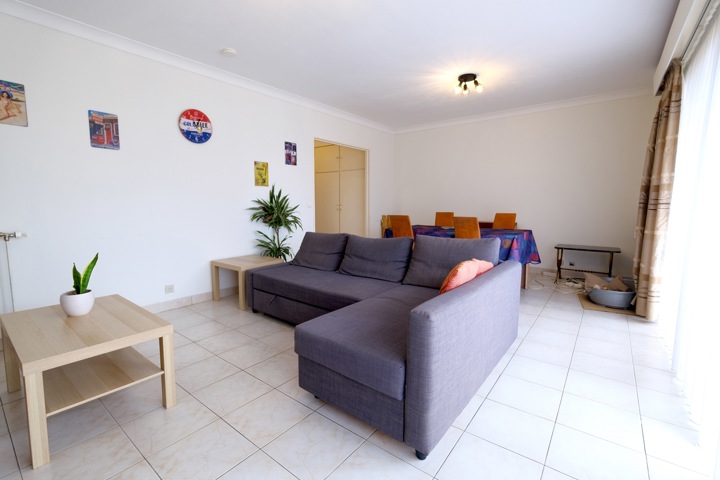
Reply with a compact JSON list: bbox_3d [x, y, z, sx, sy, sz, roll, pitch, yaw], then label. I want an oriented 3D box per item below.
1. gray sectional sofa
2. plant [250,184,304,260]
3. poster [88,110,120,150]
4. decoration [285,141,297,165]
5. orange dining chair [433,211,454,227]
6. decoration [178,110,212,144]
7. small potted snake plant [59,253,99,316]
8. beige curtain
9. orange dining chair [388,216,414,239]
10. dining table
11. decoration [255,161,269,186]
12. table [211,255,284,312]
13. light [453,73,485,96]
[{"bbox_3d":[-0.153,0.396,2.483,2.323,0.838,1.510,5,8,38],"label":"gray sectional sofa"},{"bbox_3d":[-0.991,-0.001,3.631,0.570,1.290,0.590,5,8,38],"label":"plant"},{"bbox_3d":[-2.194,-0.941,2.582,0.015,0.300,0.200,6,9,39],"label":"poster"},{"bbox_3d":[-0.942,-1.189,4.148,0.020,0.298,0.189,5,8,38],"label":"decoration"},{"bbox_3d":[1.276,0.037,4.902,0.390,0.940,0.490,5,8,38],"label":"orange dining chair"},{"bbox_3d":[-1.726,-1.206,3.186,0.035,0.346,0.333,5,8,38],"label":"decoration"},{"bbox_3d":[-1.600,0.253,1.705,0.150,0.335,0.155,5,8,38],"label":"small potted snake plant"},{"bbox_3d":[3.051,-0.462,3.144,0.192,2.410,0.745,5,8,38],"label":"beige curtain"},{"bbox_3d":[0.637,0.158,3.849,0.390,0.940,0.490,5,8,38],"label":"orange dining chair"},{"bbox_3d":[1.292,0.237,3.967,1.680,0.760,1.020,5,8,38],"label":"dining table"},{"bbox_3d":[-1.224,-0.828,3.764,0.015,0.295,0.200,6,9,39],"label":"decoration"},{"bbox_3d":[-1.280,0.468,3.482,0.576,0.458,0.541,5,8,38],"label":"table"},{"bbox_3d":[1.230,-1.796,3.458,0.313,0.191,0.308,5,8,38],"label":"light"}]

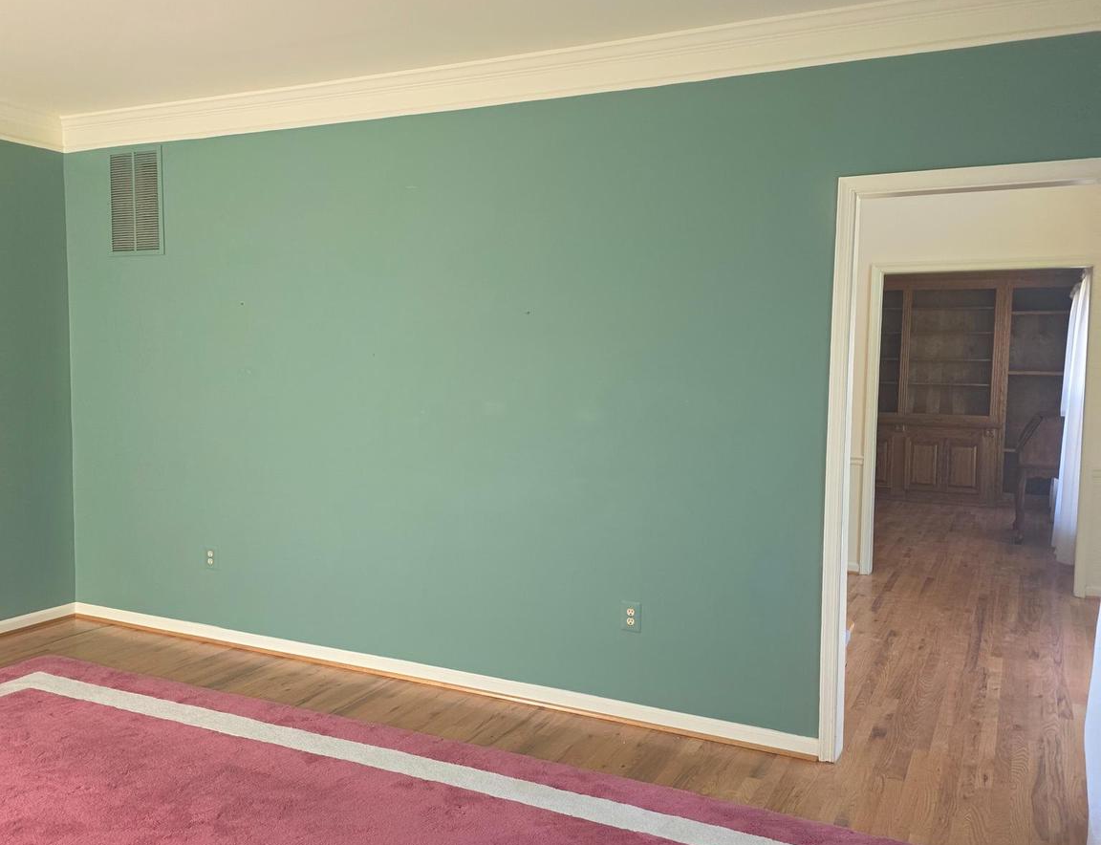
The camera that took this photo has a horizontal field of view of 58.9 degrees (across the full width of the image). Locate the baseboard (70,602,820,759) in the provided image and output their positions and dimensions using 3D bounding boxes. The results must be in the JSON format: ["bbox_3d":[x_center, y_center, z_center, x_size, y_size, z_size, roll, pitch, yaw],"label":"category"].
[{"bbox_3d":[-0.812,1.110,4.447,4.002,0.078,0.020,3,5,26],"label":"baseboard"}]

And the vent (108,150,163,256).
[{"bbox_3d":[-2.111,-1.116,4.944,0.398,0.533,0.020,3,5,26],"label":"vent"}]

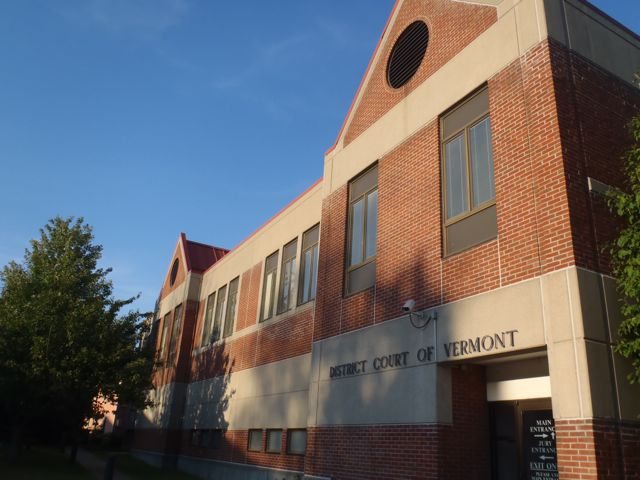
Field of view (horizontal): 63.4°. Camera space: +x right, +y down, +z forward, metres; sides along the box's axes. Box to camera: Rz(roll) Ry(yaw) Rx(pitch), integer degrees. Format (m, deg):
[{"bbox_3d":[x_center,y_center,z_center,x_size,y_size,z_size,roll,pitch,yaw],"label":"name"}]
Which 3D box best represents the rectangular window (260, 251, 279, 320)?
[{"bbox_3d":[-1.605,1.546,16.956,0.120,2.240,1.040,15,-25,-26],"label":"rectangular window"}]

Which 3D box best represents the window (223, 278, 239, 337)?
[{"bbox_3d":[-3.319,2.586,19.797,0.120,2.240,1.040,15,-25,-26],"label":"window"}]

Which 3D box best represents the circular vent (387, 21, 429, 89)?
[{"bbox_3d":[1.934,-4.009,11.292,0.120,1.500,1.500,15,-25,-26],"label":"circular vent"}]

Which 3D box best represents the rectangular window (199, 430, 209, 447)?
[{"bbox_3d":[-4.110,7.055,18.357,0.130,0.580,1.080,16,-25,-26],"label":"rectangular window"}]

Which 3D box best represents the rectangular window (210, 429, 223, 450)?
[{"bbox_3d":[-3.567,6.954,18.016,0.120,0.610,1.080,15,-25,-26],"label":"rectangular window"}]

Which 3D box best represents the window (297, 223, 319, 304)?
[{"bbox_3d":[-0.267,0.708,14.357,0.130,2.200,1.010,16,-25,-26],"label":"window"}]

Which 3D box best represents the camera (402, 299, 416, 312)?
[{"bbox_3d":[1.460,1.069,8.445,0.125,0.125,0.280,-18,1,43],"label":"camera"}]

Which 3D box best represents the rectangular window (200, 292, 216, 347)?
[{"bbox_3d":[-4.653,3.379,22.018,0.120,2.240,1.040,15,-25,-26],"label":"rectangular window"}]

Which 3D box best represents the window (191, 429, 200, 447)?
[{"bbox_3d":[-4.708,7.422,19.331,0.130,0.580,1.080,16,-25,-26],"label":"window"}]

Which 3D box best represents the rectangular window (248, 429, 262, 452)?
[{"bbox_3d":[-1.774,5.628,14.549,0.130,0.570,1.080,16,-25,-26],"label":"rectangular window"}]

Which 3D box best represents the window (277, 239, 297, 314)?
[{"bbox_3d":[-0.937,1.129,15.854,0.120,2.240,1.040,15,-25,-26],"label":"window"}]

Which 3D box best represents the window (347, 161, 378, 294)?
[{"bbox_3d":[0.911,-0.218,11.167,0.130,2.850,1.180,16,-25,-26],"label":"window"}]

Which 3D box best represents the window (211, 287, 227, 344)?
[{"bbox_3d":[-3.869,2.906,20.228,0.130,2.190,1.000,16,-25,-26],"label":"window"}]

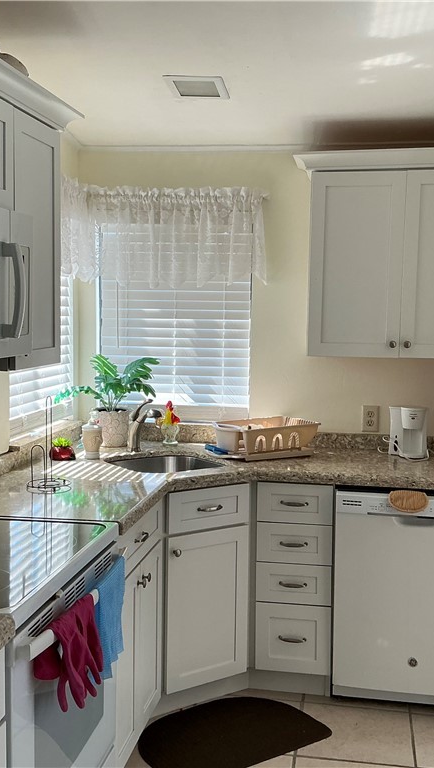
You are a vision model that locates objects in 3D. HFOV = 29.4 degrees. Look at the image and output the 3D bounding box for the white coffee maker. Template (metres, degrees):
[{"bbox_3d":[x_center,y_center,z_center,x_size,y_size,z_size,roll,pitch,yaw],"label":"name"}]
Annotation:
[{"bbox_3d":[0.832,0.207,3.595,0.138,0.214,0.155,0,6,-12],"label":"white coffee maker"}]

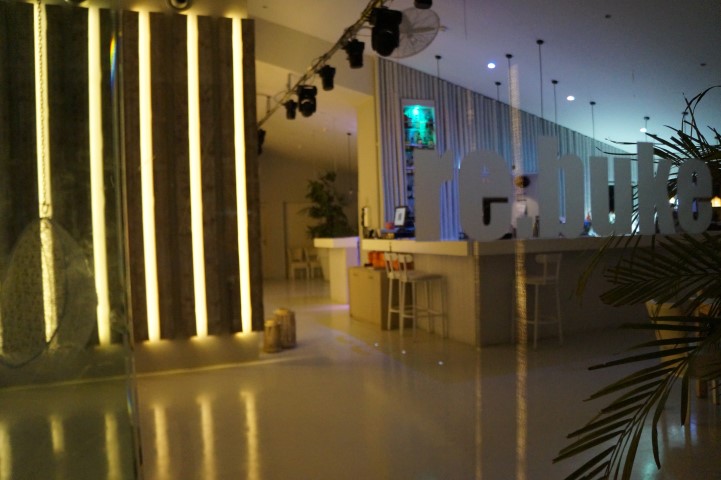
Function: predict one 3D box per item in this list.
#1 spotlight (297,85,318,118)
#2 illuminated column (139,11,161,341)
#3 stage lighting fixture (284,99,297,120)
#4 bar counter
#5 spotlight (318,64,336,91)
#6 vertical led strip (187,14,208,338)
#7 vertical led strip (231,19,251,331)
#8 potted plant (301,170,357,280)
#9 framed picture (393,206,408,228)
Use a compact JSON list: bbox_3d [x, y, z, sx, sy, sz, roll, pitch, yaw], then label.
[{"bbox_3d":[-0.725,-1.911,7.422,0.290,0.430,0.280,-1,1,0],"label":"spotlight"},{"bbox_3d":[-1.996,-0.596,5.120,0.105,3.116,0.080,-2,1,-17],"label":"illuminated column"},{"bbox_3d":[-1.057,-1.974,8.195,0.180,0.310,0.210,-1,1,0],"label":"stage lighting fixture"},{"bbox_3d":[1.944,0.542,7.802,2.950,1.150,3.100,-2,1,-25],"label":"bar counter"},{"bbox_3d":[-0.396,-1.961,6.531,0.210,0.310,0.230,-1,1,0],"label":"spotlight"},{"bbox_3d":[-1.505,-0.584,5.022,0.105,3.000,0.060,-2,1,-18],"label":"vertical led strip"},{"bbox_3d":[-1.173,-0.632,5.365,0.105,3.112,0.080,-2,1,-17],"label":"vertical led strip"},{"bbox_3d":[-0.728,-0.330,12.300,1.250,2.450,1.250,-1,1,0],"label":"potted plant"},{"bbox_3d":[0.599,-0.337,8.100,0.210,0.300,0.040,-1,-14,25],"label":"framed picture"}]

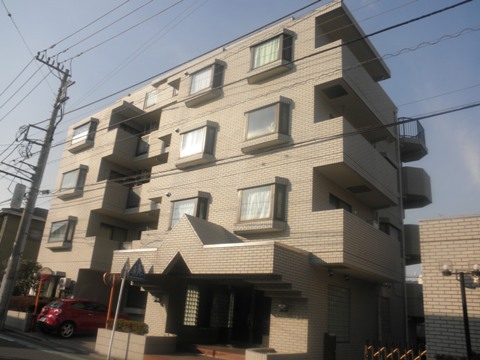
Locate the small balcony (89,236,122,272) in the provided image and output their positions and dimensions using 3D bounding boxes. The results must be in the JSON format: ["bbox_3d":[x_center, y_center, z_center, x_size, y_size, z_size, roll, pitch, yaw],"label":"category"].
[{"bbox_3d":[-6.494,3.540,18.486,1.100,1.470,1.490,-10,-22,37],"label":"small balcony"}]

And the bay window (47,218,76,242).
[{"bbox_3d":[-8.888,2.637,19.503,1.680,1.070,0.450,-10,-22,37],"label":"bay window"}]

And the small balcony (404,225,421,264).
[{"bbox_3d":[7.978,3.013,18.094,1.950,1.340,2.700,-10,-22,37],"label":"small balcony"}]

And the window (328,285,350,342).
[{"bbox_3d":[2.891,3.967,11.514,0.160,1.530,1.470,-10,-22,37],"label":"window"}]

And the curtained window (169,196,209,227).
[{"bbox_3d":[-1.821,1.215,13.471,1.350,1.070,0.500,-10,-22,37],"label":"curtained window"}]

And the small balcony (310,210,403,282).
[{"bbox_3d":[3.813,2.197,12.128,1.000,1.450,4.980,-10,-22,37],"label":"small balcony"}]

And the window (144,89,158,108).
[{"bbox_3d":[-4.652,-4.227,20.434,0.985,1.030,0.150,-11,-24,38],"label":"window"}]

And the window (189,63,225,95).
[{"bbox_3d":[-1.309,-3.807,15.246,1.320,1.070,0.470,-11,-24,38],"label":"window"}]

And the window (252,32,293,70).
[{"bbox_3d":[1.064,-4.324,13.408,1.350,1.050,0.450,-11,-24,38],"label":"window"}]

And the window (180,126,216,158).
[{"bbox_3d":[-1.579,-1.313,14.438,1.350,1.060,0.470,-11,-24,38],"label":"window"}]

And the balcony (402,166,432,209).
[{"bbox_3d":[8.403,0.438,18.687,1.300,1.320,2.400,-11,-24,38],"label":"balcony"}]

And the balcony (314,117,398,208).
[{"bbox_3d":[3.990,-0.364,12.948,1.000,1.420,4.980,-10,-22,37],"label":"balcony"}]

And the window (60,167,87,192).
[{"bbox_3d":[-8.710,0.080,20.322,1.680,1.070,0.450,-10,-22,37],"label":"window"}]

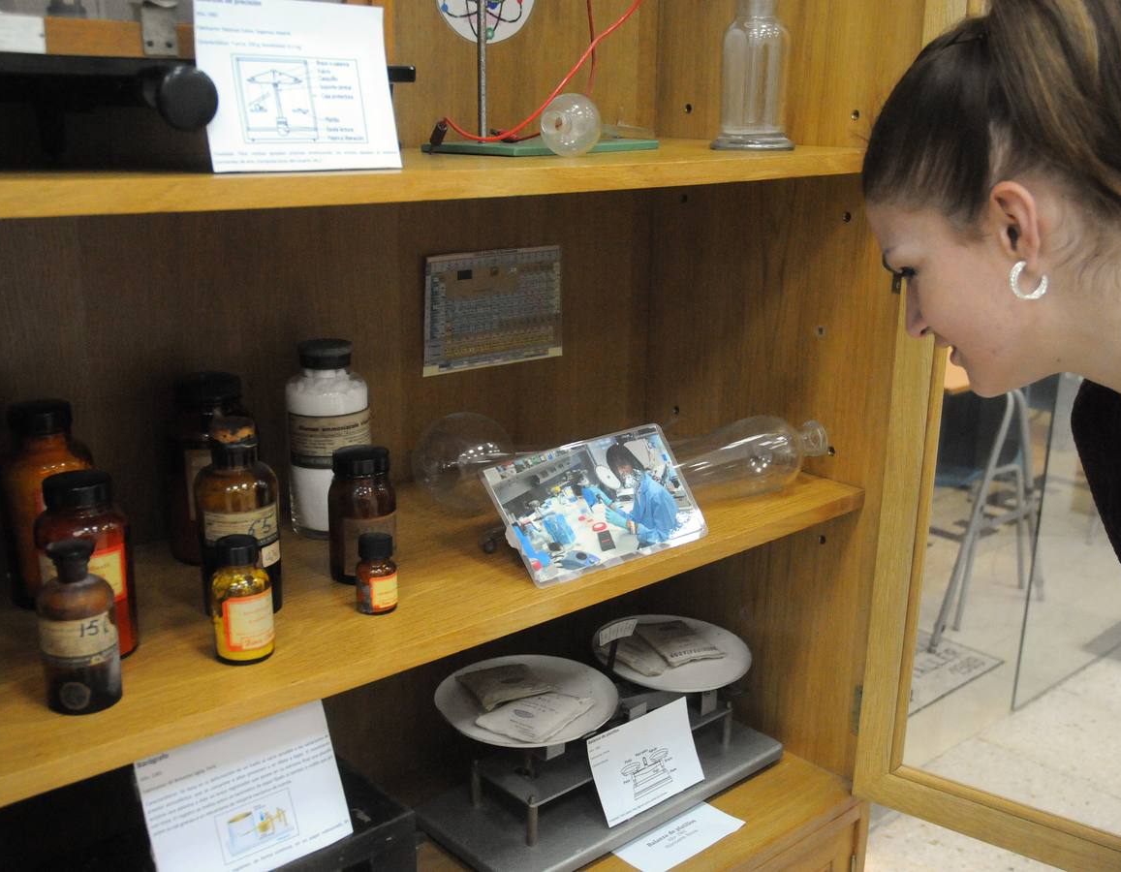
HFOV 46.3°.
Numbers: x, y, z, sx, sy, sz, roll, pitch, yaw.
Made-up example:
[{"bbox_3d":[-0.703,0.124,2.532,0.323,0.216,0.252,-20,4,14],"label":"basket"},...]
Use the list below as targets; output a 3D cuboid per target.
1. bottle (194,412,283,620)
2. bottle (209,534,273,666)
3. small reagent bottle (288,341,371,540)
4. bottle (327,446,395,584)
[{"bbox_3d":[-0.253,0.064,1.024,0.062,0.152,0.062,-2,16,-14],"label":"bottle"},{"bbox_3d":[-0.232,0.117,0.952,0.043,0.087,0.043,-7,17,-28],"label":"bottle"},{"bbox_3d":[-0.215,0.001,1.215,0.074,0.175,0.074,-6,17,-24],"label":"small reagent bottle"},{"bbox_3d":[-0.169,0.066,1.111,0.056,0.106,0.056,1,15,0],"label":"bottle"}]

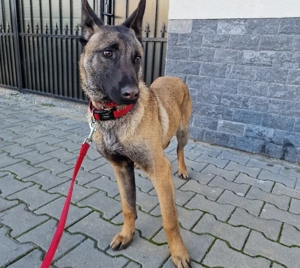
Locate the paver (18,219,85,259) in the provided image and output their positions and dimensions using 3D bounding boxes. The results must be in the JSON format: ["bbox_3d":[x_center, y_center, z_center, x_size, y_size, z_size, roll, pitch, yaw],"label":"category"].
[{"bbox_3d":[-0.368,0.416,0.997,0.200,0.060,0.162,13,19,30],"label":"paver"}]

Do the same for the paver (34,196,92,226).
[{"bbox_3d":[-0.373,0.363,1.153,0.198,0.066,0.163,13,19,29],"label":"paver"}]

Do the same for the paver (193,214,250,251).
[{"bbox_3d":[0.291,0.424,1.090,0.198,0.066,0.163,13,19,29],"label":"paver"}]

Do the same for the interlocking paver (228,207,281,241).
[{"bbox_3d":[0.454,0.411,1.154,0.200,0.060,0.162,13,19,30],"label":"interlocking paver"}]

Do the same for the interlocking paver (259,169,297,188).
[{"bbox_3d":[0.764,0.296,1.616,0.200,0.060,0.162,13,19,30],"label":"interlocking paver"}]

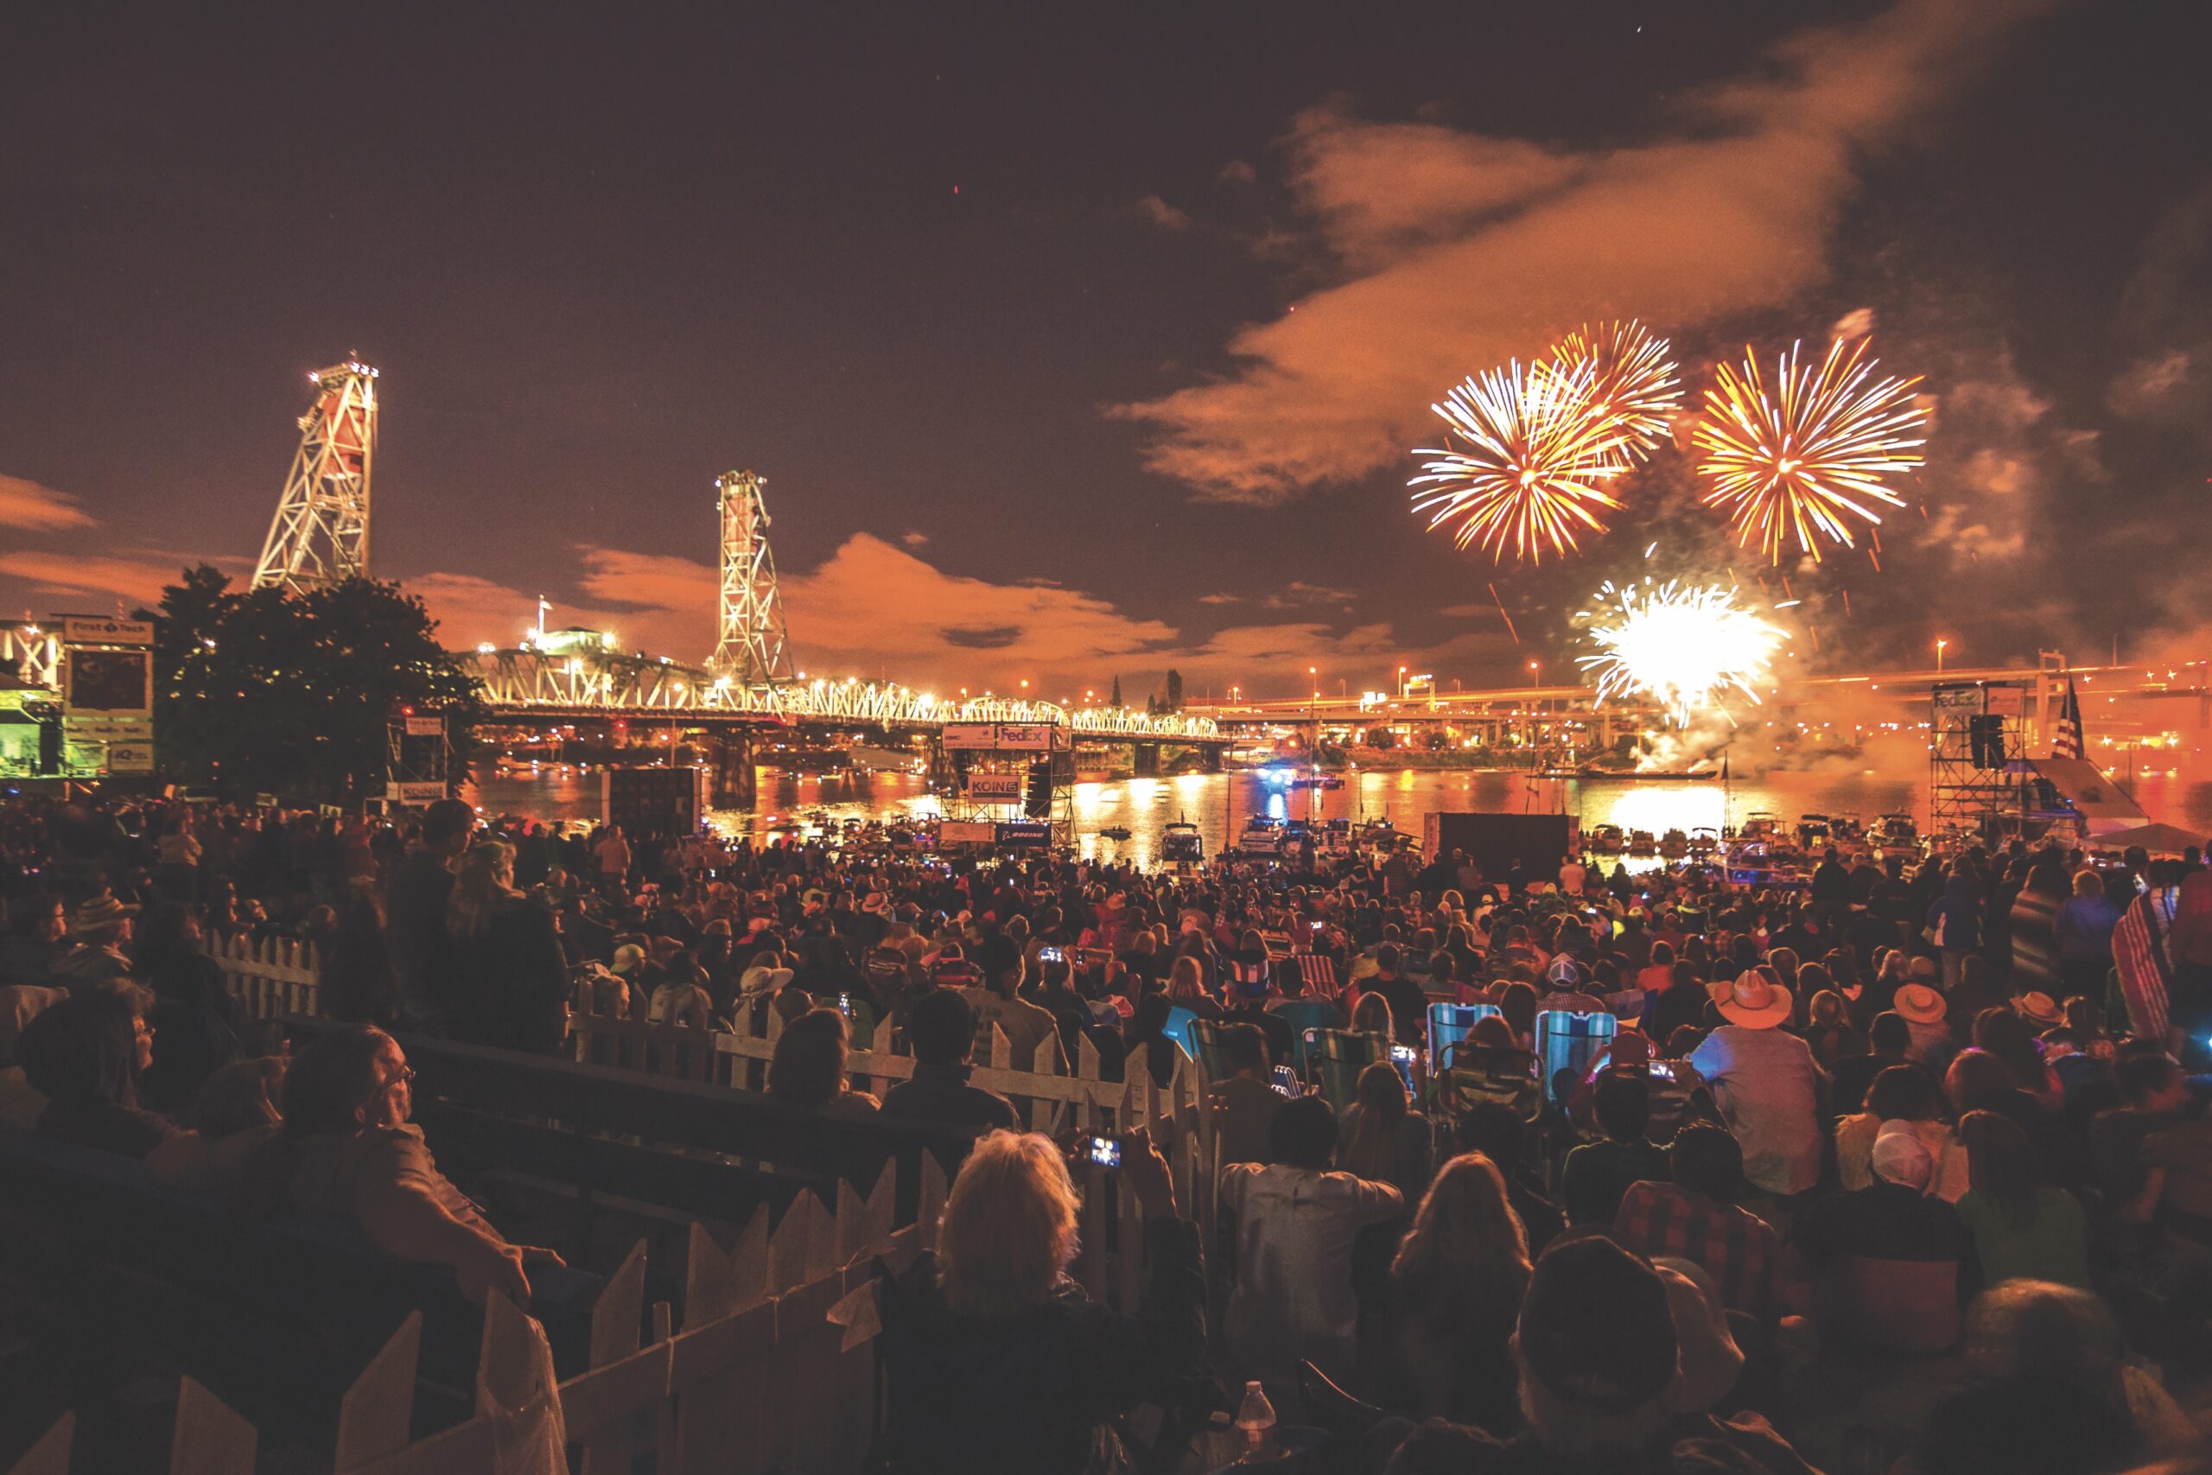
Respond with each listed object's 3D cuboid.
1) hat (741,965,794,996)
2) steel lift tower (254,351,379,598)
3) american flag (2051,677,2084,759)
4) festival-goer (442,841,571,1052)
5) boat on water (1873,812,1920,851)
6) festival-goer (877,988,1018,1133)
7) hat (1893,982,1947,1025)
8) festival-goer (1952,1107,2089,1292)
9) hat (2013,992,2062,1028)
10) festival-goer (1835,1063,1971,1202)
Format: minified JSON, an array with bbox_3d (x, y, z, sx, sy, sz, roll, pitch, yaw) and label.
[{"bbox_3d":[-1.986,1.426,6.500,0.310,0.160,0.240,-12,0,-27],"label":"hat"},{"bbox_3d":[-118.300,-32.300,163.500,9.500,50.000,14.000,0,-1,30],"label":"steel lift tower"},{"bbox_3d":[40.900,-0.700,47.000,1.200,3.500,0.500,-1,-1,35],"label":"american flag"},{"bbox_3d":[-2.840,1.310,5.200,0.500,1.650,0.360,0,-1,23],"label":"festival-goer"},{"bbox_3d":[64.500,8.000,91.000,2.900,3.700,8.500,0,-1,23],"label":"boat on water"},{"bbox_3d":[-0.400,1.420,3.570,0.540,1.280,0.800,0,-1,23],"label":"festival-goer"},{"bbox_3d":[5.226,1.707,7.100,0.330,0.120,0.340,12,35,20],"label":"hat"},{"bbox_3d":[3.400,1.870,4.160,0.500,1.080,0.820,0,-1,26],"label":"festival-goer"},{"bbox_3d":[6.059,1.771,7.200,0.280,0.120,0.300,15,12,16],"label":"hat"},{"bbox_3d":[3.320,1.880,4.660,0.560,1.080,0.820,0,-1,27],"label":"festival-goer"}]

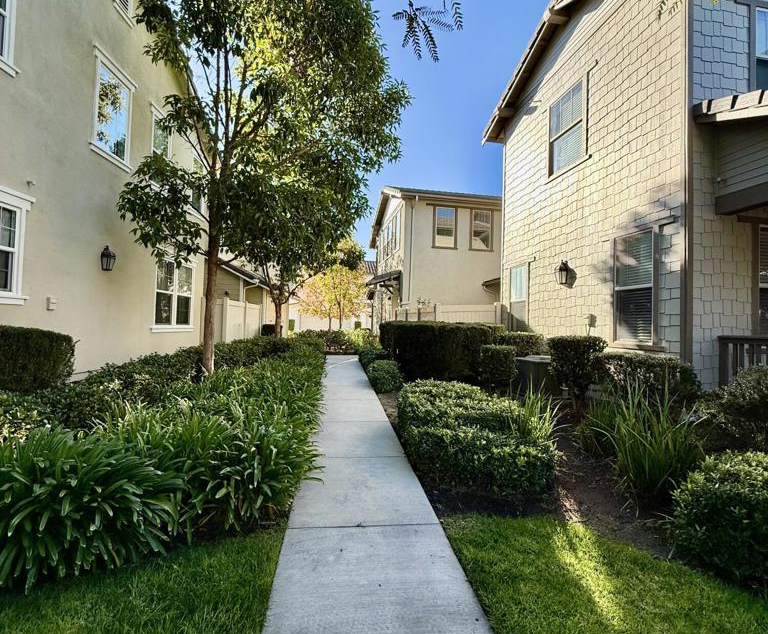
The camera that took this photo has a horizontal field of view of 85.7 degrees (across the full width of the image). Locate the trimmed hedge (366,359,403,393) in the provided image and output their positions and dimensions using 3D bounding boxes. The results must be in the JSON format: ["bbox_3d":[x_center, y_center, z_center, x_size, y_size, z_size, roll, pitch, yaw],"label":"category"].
[{"bbox_3d":[0.010,1.135,7.900,0.690,0.620,0.680,2,-2,-6],"label":"trimmed hedge"}]

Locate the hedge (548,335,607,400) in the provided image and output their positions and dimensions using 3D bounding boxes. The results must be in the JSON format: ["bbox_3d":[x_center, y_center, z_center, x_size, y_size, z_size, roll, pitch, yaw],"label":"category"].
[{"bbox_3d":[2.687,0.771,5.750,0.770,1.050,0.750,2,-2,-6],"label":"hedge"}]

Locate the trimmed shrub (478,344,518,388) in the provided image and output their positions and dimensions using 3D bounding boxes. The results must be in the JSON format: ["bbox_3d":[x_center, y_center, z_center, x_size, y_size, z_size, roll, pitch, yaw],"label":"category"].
[{"bbox_3d":[2.212,0.995,8.000,0.740,0.860,0.720,2,-2,-6],"label":"trimmed shrub"}]

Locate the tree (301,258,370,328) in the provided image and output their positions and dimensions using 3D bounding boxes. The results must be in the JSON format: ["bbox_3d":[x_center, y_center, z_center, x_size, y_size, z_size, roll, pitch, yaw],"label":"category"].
[{"bbox_3d":[-2.630,-0.823,22.000,3.500,4.500,3.400,2,-2,-6],"label":"tree"}]

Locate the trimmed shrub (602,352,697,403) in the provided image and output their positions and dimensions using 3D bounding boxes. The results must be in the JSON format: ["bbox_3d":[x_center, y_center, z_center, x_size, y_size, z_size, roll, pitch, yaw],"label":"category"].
[{"bbox_3d":[3.284,0.823,5.200,0.650,0.780,1.000,2,-2,-6],"label":"trimmed shrub"}]

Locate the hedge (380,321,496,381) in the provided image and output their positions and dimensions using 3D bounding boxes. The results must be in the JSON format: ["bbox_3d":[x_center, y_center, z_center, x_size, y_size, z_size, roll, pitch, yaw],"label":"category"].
[{"bbox_3d":[1.207,0.780,10.100,2.150,1.300,2.300,2,-2,-6],"label":"hedge"}]

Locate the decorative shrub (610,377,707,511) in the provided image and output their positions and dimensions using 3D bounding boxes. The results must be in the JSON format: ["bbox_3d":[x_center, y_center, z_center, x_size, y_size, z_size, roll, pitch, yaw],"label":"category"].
[{"bbox_3d":[2.369,1.056,3.600,0.820,0.950,0.800,2,-2,-6],"label":"decorative shrub"}]

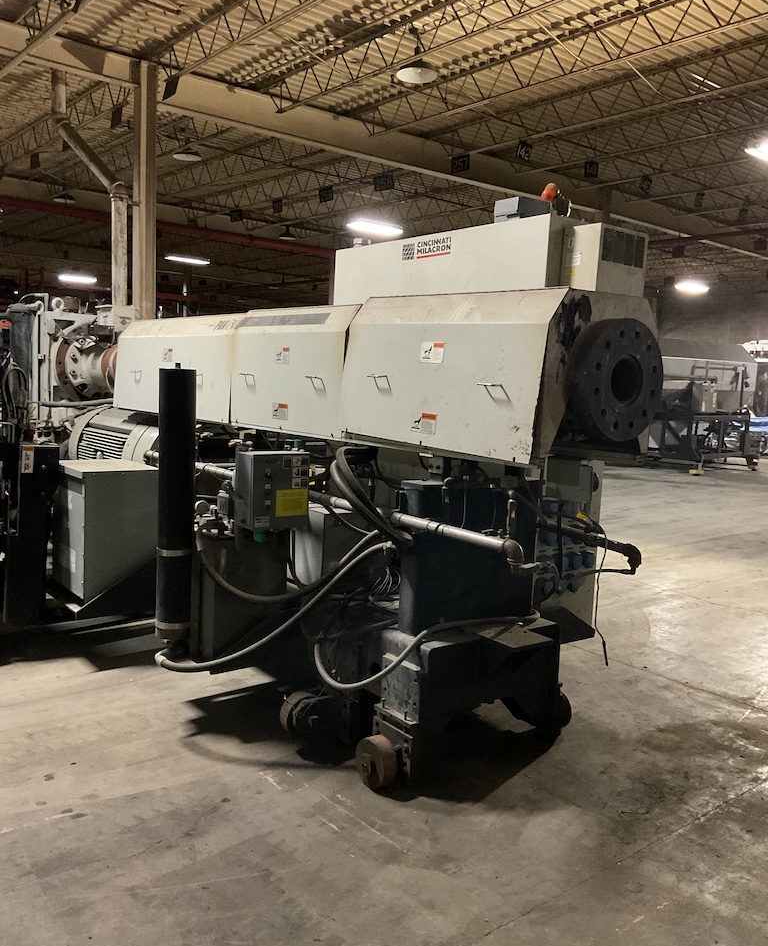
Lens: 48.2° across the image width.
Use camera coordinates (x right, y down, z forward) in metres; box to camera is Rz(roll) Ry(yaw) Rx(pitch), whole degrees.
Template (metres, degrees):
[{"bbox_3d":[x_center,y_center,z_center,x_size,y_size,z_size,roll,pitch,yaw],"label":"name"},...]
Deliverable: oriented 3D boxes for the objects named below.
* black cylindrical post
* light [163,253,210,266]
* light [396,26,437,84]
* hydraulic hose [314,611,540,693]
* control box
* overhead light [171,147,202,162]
[{"bbox_3d":[-1.014,0.159,4.178,0.175,1.355,0.175,3,7,0],"label":"black cylindrical post"},{"bbox_3d":[-5.172,-5.635,22.585,1.200,0.130,0.420,-3,8,-39],"label":"light"},{"bbox_3d":[0.334,-4.072,8.270,0.410,0.450,0.410,3,7,0],"label":"light"},{"bbox_3d":[0.227,0.731,3.715,1.000,0.230,0.380,-2,8,-36],"label":"hydraulic hose"},{"bbox_3d":[-0.571,0.081,4.379,0.315,0.378,0.170,-2,8,-36],"label":"control box"},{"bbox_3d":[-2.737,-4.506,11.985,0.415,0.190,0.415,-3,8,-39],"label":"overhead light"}]

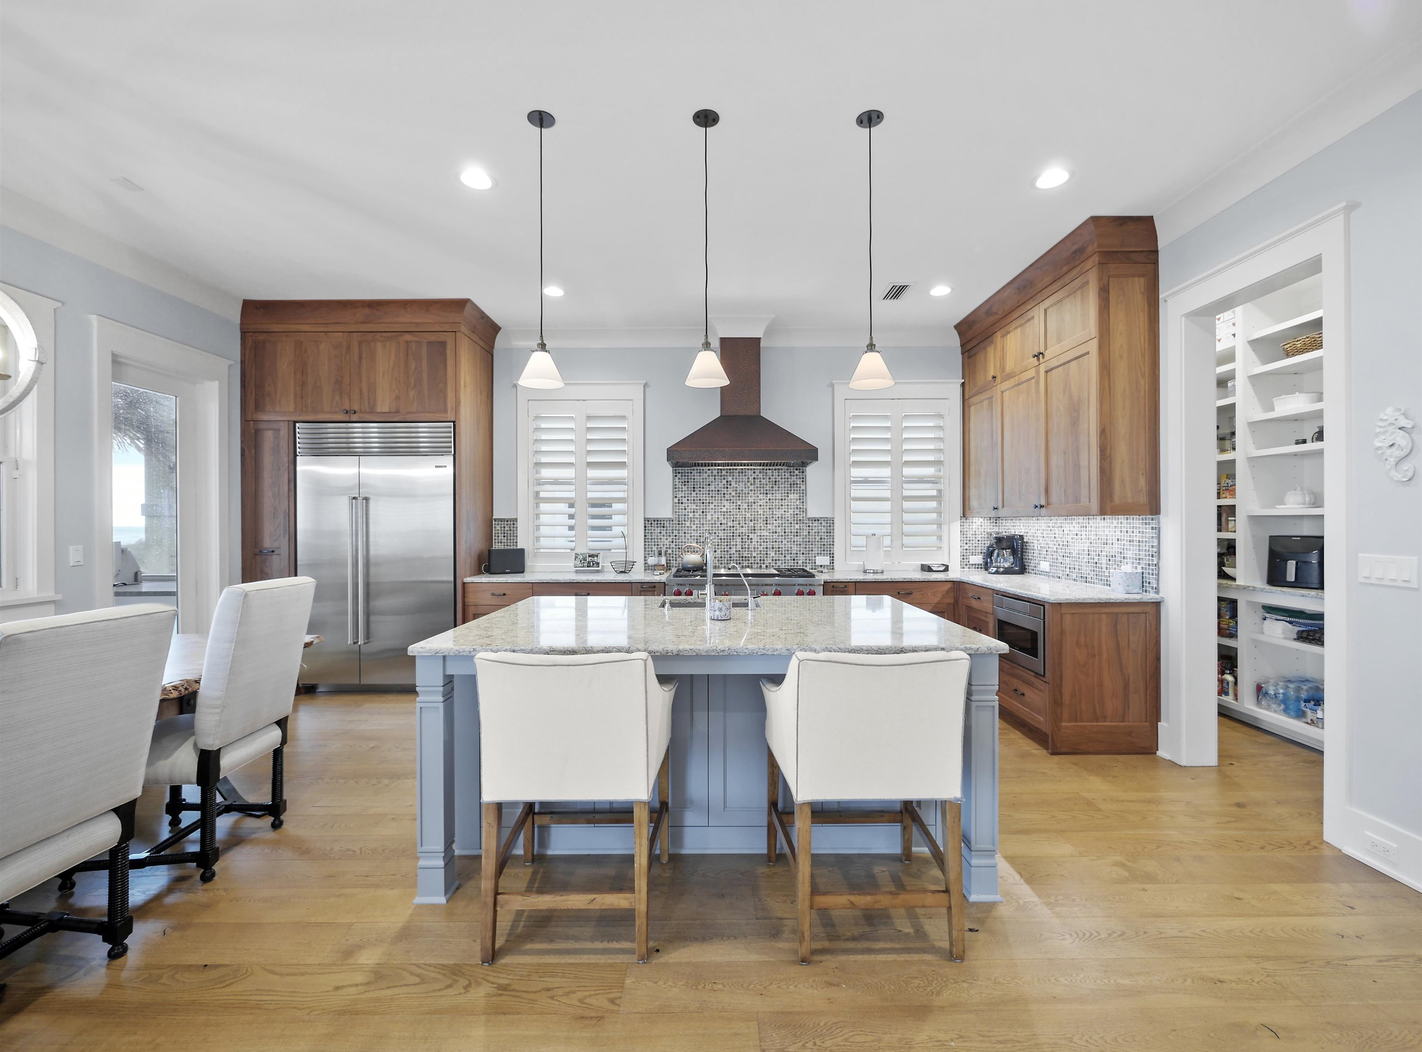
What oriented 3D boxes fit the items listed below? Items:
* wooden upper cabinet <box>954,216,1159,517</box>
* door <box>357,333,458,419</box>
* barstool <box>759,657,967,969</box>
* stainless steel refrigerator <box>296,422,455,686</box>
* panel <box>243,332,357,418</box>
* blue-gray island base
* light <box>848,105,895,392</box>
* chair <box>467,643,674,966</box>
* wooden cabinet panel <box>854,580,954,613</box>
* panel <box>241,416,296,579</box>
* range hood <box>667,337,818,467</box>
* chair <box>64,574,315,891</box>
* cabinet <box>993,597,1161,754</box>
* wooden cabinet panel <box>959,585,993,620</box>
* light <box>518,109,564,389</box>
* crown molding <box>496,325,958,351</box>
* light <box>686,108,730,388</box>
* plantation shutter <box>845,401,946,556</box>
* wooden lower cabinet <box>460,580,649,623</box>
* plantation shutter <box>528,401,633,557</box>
[{"bbox_3d":[2.356,-0.893,4.184,0.440,1.670,1.900,0,0,0],"label":"wooden upper cabinet"},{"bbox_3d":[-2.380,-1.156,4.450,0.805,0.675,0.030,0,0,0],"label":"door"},{"bbox_3d":[0.523,0.854,2.018,0.640,0.950,0.610,0,0,0],"label":"barstool"},{"bbox_3d":[-2.584,0.228,4.714,1.211,2.047,0.640,0,0,0],"label":"stainless steel refrigerator"},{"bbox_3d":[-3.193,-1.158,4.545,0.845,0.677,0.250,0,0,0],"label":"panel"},{"bbox_3d":[-0.006,0.869,2.660,2.065,0.914,1.365,0,0,0],"label":"blue-gray island base"},{"bbox_3d":[0.680,-1.158,2.440,0.195,1.132,0.195,0,0,0],"label":"light"},{"bbox_3d":[-0.447,0.848,1.995,0.630,0.955,0.610,0,0,0],"label":"chair"},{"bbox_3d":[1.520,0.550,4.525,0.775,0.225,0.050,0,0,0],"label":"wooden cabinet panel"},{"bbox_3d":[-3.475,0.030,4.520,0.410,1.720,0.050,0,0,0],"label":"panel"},{"bbox_3d":[0.251,-1.069,4.873,1.204,1.097,0.590,0,0,0],"label":"range hood"},{"bbox_3d":[-2.050,0.781,2.310,0.690,1.090,0.500,0,0,-6],"label":"chair"},{"bbox_3d":[2.270,0.888,3.660,0.640,0.876,0.680,0,0,0],"label":"cabinet"},{"bbox_3d":[2.007,0.536,4.241,0.100,0.175,0.470,0,0,0],"label":"wooden cabinet panel"},{"bbox_3d":[-0.719,-1.158,2.440,0.195,1.132,0.195,0,0,0],"label":"light"},{"bbox_3d":[0.150,-1.639,5.040,4.060,0.170,0.120,0,0,0],"label":"crown molding"},{"bbox_3d":[-0.018,-1.158,2.440,0.195,1.132,0.195,0,0,0],"label":"light"},{"bbox_3d":[1.655,-0.415,5.153,0.910,1.405,0.070,0,0,0],"label":"plantation shutter"},{"bbox_3d":[-1.200,0.888,4.770,1.450,0.876,0.620,0,0,0],"label":"wooden lower cabinet"},{"bbox_3d":[-1.165,-0.408,5.146,0.932,1.415,0.070,0,0,0],"label":"plantation shutter"}]

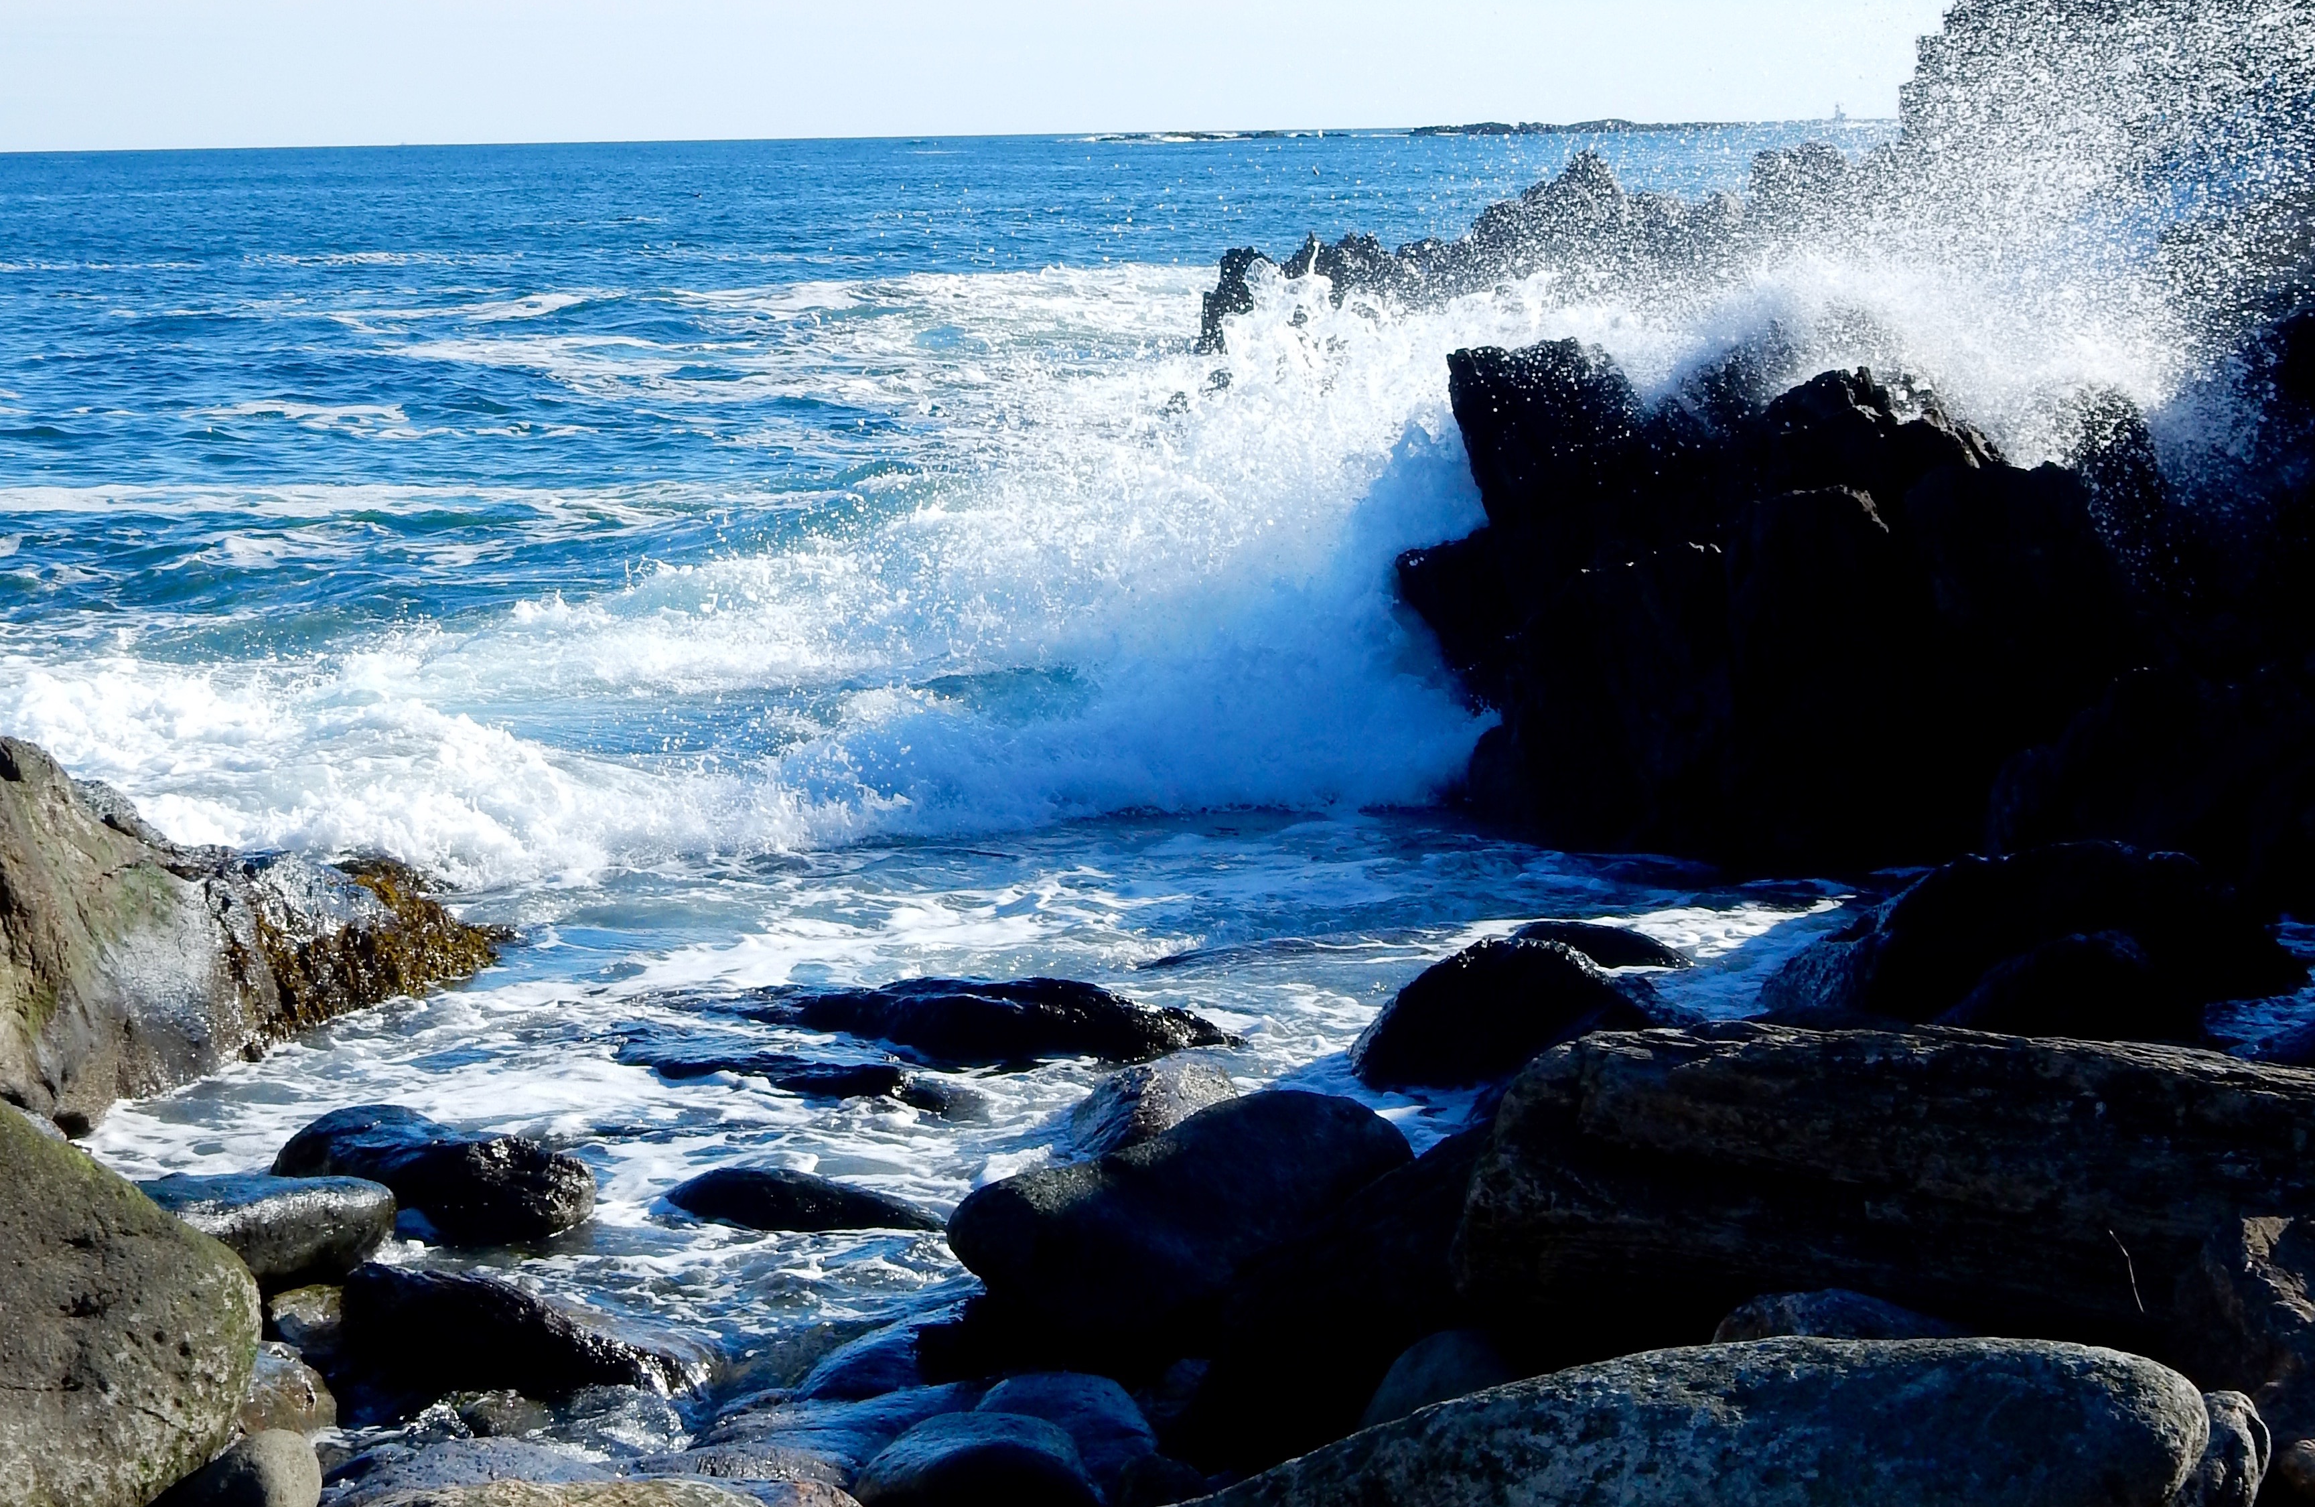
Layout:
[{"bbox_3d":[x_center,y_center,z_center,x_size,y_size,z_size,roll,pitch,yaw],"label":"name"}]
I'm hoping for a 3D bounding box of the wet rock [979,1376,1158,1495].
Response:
[{"bbox_3d":[-0.186,1.288,11.800,0.380,0.270,0.360,-1,6,0],"label":"wet rock"}]

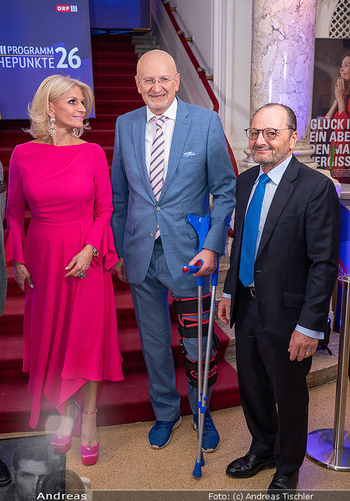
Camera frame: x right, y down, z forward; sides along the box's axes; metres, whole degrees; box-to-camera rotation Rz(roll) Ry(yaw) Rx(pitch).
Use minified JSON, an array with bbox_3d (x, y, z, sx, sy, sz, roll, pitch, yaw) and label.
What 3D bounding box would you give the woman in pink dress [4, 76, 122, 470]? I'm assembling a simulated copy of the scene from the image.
[{"bbox_3d":[-0.514,0.116,2.499,0.540,1.810,0.420,-2,11,-5],"label":"woman in pink dress"}]

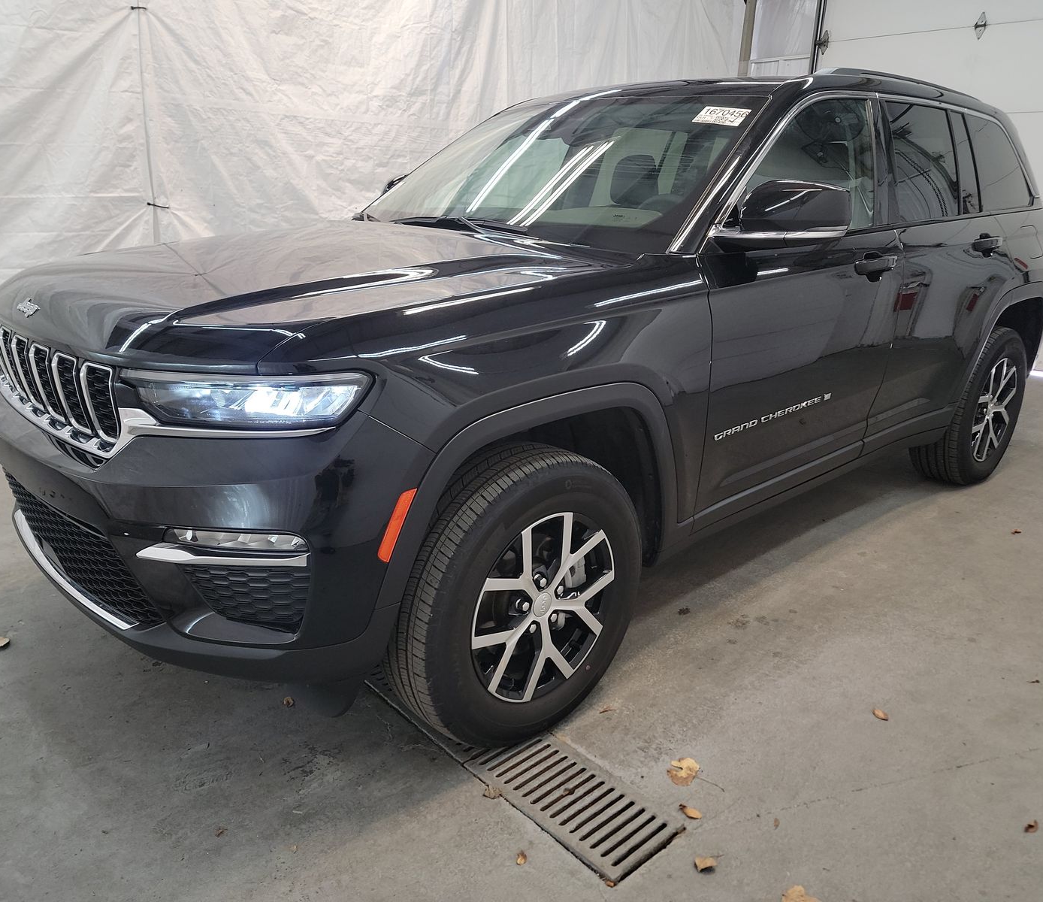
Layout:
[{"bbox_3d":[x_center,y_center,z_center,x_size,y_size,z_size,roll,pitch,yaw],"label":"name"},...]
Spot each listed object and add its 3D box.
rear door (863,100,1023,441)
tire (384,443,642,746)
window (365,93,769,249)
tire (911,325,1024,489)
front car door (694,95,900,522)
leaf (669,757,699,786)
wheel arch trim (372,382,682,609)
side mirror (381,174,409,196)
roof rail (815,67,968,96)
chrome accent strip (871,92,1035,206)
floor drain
[{"bbox_3d":[1.682,-0.730,3.436,1.210,1.290,0.275,-15,23,-40],"label":"rear door"},{"bbox_3d":[-0.003,0.366,2.201,0.770,0.770,0.270,-15,25,-39],"label":"tire"},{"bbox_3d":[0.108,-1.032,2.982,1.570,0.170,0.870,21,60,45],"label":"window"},{"bbox_3d":[2.195,-0.236,4.091,0.772,0.772,0.260,-15,23,-40],"label":"tire"},{"bbox_3d":[0.880,-0.515,2.754,1.200,1.270,0.270,-15,23,-40],"label":"front car door"},{"bbox_3d":[0.406,0.796,2.078,0.070,0.025,0.082,0,18,0],"label":"leaf"},{"bbox_3d":[0.053,0.111,2.021,1.030,0.540,0.140,-15,25,-39],"label":"wheel arch trim"},{"bbox_3d":[-0.529,-1.130,3.754,0.200,0.195,0.230,-15,23,-40],"label":"side mirror"},{"bbox_3d":[1.533,-1.442,3.305,1.430,0.080,0.075,-15,25,-39],"label":"roof rail"},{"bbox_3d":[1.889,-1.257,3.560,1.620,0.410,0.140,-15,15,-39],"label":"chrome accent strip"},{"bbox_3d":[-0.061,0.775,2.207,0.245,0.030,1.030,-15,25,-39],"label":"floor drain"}]

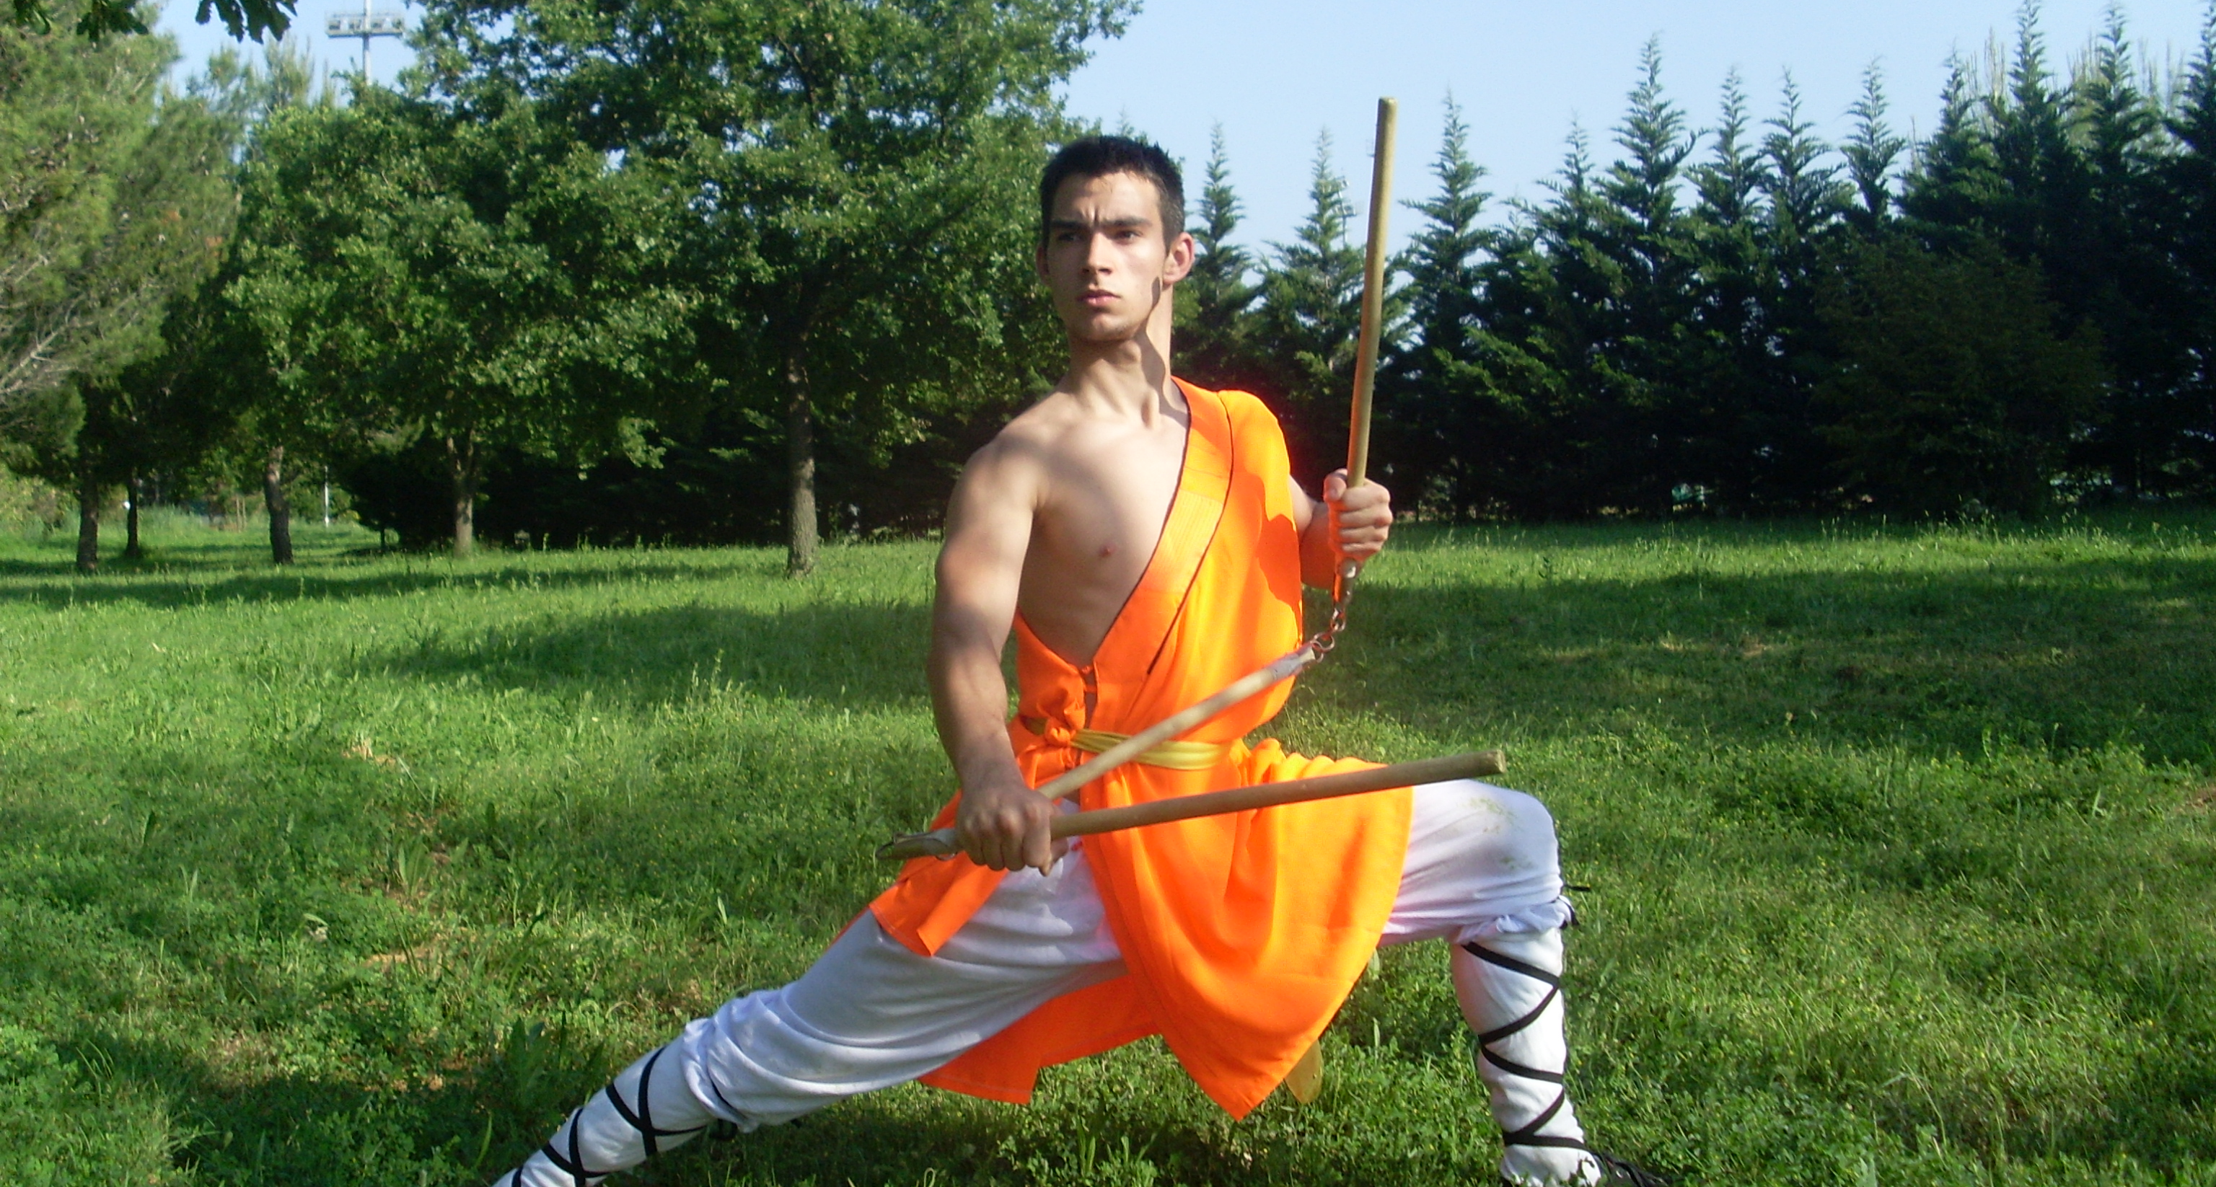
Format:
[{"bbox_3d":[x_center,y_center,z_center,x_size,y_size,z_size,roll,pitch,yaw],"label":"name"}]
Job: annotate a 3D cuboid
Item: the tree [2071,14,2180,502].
[{"bbox_3d":[11.061,-3.687,26.500,1.400,5.432,1.400,0,3,0],"label":"tree"}]

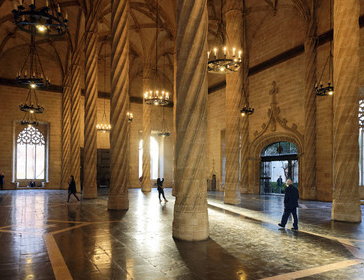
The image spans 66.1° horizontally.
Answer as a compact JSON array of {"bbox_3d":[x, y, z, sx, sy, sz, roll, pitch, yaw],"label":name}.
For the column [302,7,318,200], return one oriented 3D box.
[{"bbox_3d":[9.454,-2.391,20.600,1.020,13.684,1.020,2,-4,-29],"label":"column"}]

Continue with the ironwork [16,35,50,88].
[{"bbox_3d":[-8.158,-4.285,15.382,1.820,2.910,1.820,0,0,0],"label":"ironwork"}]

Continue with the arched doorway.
[{"bbox_3d":[8.193,2.328,23.530,0.600,4.496,3.750,2,-4,-29],"label":"arched doorway"}]

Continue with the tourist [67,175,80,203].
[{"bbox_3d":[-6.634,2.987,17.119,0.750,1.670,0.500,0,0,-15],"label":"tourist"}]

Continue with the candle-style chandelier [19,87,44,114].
[{"bbox_3d":[-11.518,-3.129,21.500,1.850,2.035,1.850,2,-4,-29],"label":"candle-style chandelier"}]

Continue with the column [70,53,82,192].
[{"bbox_3d":[-10.001,-1.585,26.492,1.050,13.200,1.050,0,0,0],"label":"column"}]

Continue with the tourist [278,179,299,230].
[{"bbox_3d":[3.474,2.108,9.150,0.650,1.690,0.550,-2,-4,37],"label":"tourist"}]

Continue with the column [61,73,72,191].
[{"bbox_3d":[-13.380,-0.813,32.522,1.080,13.360,1.050,0,0,0],"label":"column"}]

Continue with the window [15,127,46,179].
[{"bbox_3d":[-16.800,1.507,31.255,2.891,6.028,0.450,2,-4,-29],"label":"window"}]

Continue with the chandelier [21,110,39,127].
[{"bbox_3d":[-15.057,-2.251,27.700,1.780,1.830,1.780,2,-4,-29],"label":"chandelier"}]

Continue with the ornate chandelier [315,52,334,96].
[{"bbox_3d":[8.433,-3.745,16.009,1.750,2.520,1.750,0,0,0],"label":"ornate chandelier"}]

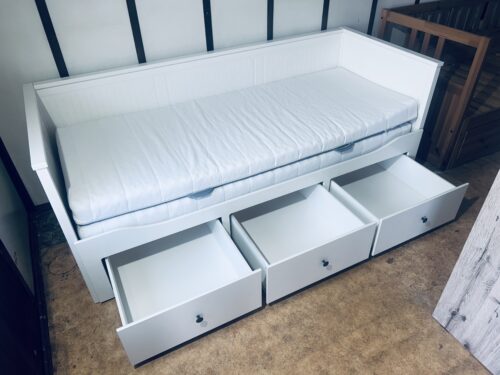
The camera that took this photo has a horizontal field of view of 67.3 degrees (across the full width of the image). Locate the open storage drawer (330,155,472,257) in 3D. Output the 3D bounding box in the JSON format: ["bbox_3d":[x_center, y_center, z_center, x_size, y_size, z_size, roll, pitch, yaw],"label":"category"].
[{"bbox_3d":[0.815,0.026,2.260,0.625,0.269,0.585,-18,41,-20],"label":"open storage drawer"}]

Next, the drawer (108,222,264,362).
[{"bbox_3d":[-0.348,0.407,1.811,0.619,0.269,0.585,-18,41,-20],"label":"drawer"}]

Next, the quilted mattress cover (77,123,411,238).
[{"bbox_3d":[-0.045,-0.276,2.313,1.980,0.118,0.800,-18,41,-20],"label":"quilted mattress cover"}]

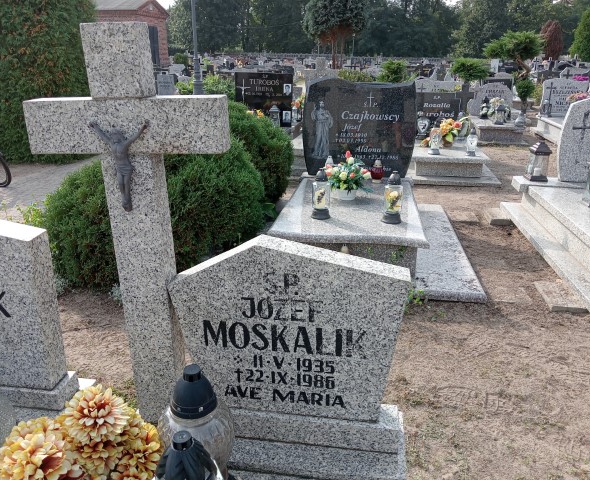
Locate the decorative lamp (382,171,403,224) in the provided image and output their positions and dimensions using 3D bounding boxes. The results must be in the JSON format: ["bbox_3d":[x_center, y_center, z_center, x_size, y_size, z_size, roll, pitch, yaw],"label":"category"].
[{"bbox_3d":[0.653,-0.288,3.449,0.125,0.335,0.125,3,19,8],"label":"decorative lamp"}]

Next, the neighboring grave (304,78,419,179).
[{"bbox_3d":[0.559,-0.974,4.506,0.964,0.842,0.100,3,20,9],"label":"neighboring grave"}]

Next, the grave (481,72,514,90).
[{"bbox_3d":[6.034,-4.627,15.364,0.905,0.651,0.150,3,20,9],"label":"grave"}]

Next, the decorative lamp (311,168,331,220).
[{"bbox_3d":[0.177,-0.314,3.517,0.125,0.335,0.125,3,19,8],"label":"decorative lamp"}]

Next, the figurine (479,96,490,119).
[{"bbox_3d":[3.708,-2.562,10.040,0.215,0.401,0.180,3,20,9],"label":"figurine"}]

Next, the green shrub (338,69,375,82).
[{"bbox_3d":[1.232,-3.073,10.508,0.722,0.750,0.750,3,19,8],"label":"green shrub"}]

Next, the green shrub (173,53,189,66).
[{"bbox_3d":[-5.207,-8.179,23.696,0.678,0.700,0.680,3,19,8],"label":"green shrub"}]

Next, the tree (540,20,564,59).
[{"bbox_3d":[17.775,-13.155,35.721,1.650,3.740,1.600,-1,19,0],"label":"tree"}]

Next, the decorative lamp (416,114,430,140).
[{"bbox_3d":[1.929,-1.706,7.762,0.190,0.380,0.140,3,19,8],"label":"decorative lamp"}]

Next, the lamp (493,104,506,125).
[{"bbox_3d":[3.903,-2.374,9.780,0.200,0.350,0.200,2,20,8],"label":"lamp"}]

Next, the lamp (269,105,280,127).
[{"bbox_3d":[-0.318,-1.908,8.020,0.185,0.360,0.185,2,20,8],"label":"lamp"}]

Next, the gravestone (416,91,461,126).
[{"bbox_3d":[2.039,-1.786,7.366,0.633,0.618,0.100,3,20,9],"label":"gravestone"}]

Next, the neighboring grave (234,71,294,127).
[{"bbox_3d":[-0.447,-2.102,7.743,0.879,0.792,0.100,3,19,8],"label":"neighboring grave"}]

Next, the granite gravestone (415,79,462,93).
[{"bbox_3d":[2.951,-2.955,10.639,0.945,0.714,0.120,3,20,9],"label":"granite gravestone"}]

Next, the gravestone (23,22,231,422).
[{"bbox_3d":[-0.528,0.020,1.812,0.644,1.442,0.105,1,20,8],"label":"gravestone"}]

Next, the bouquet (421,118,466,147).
[{"bbox_3d":[1.978,-1.423,6.826,0.573,0.320,0.380,3,20,9],"label":"bouquet"}]

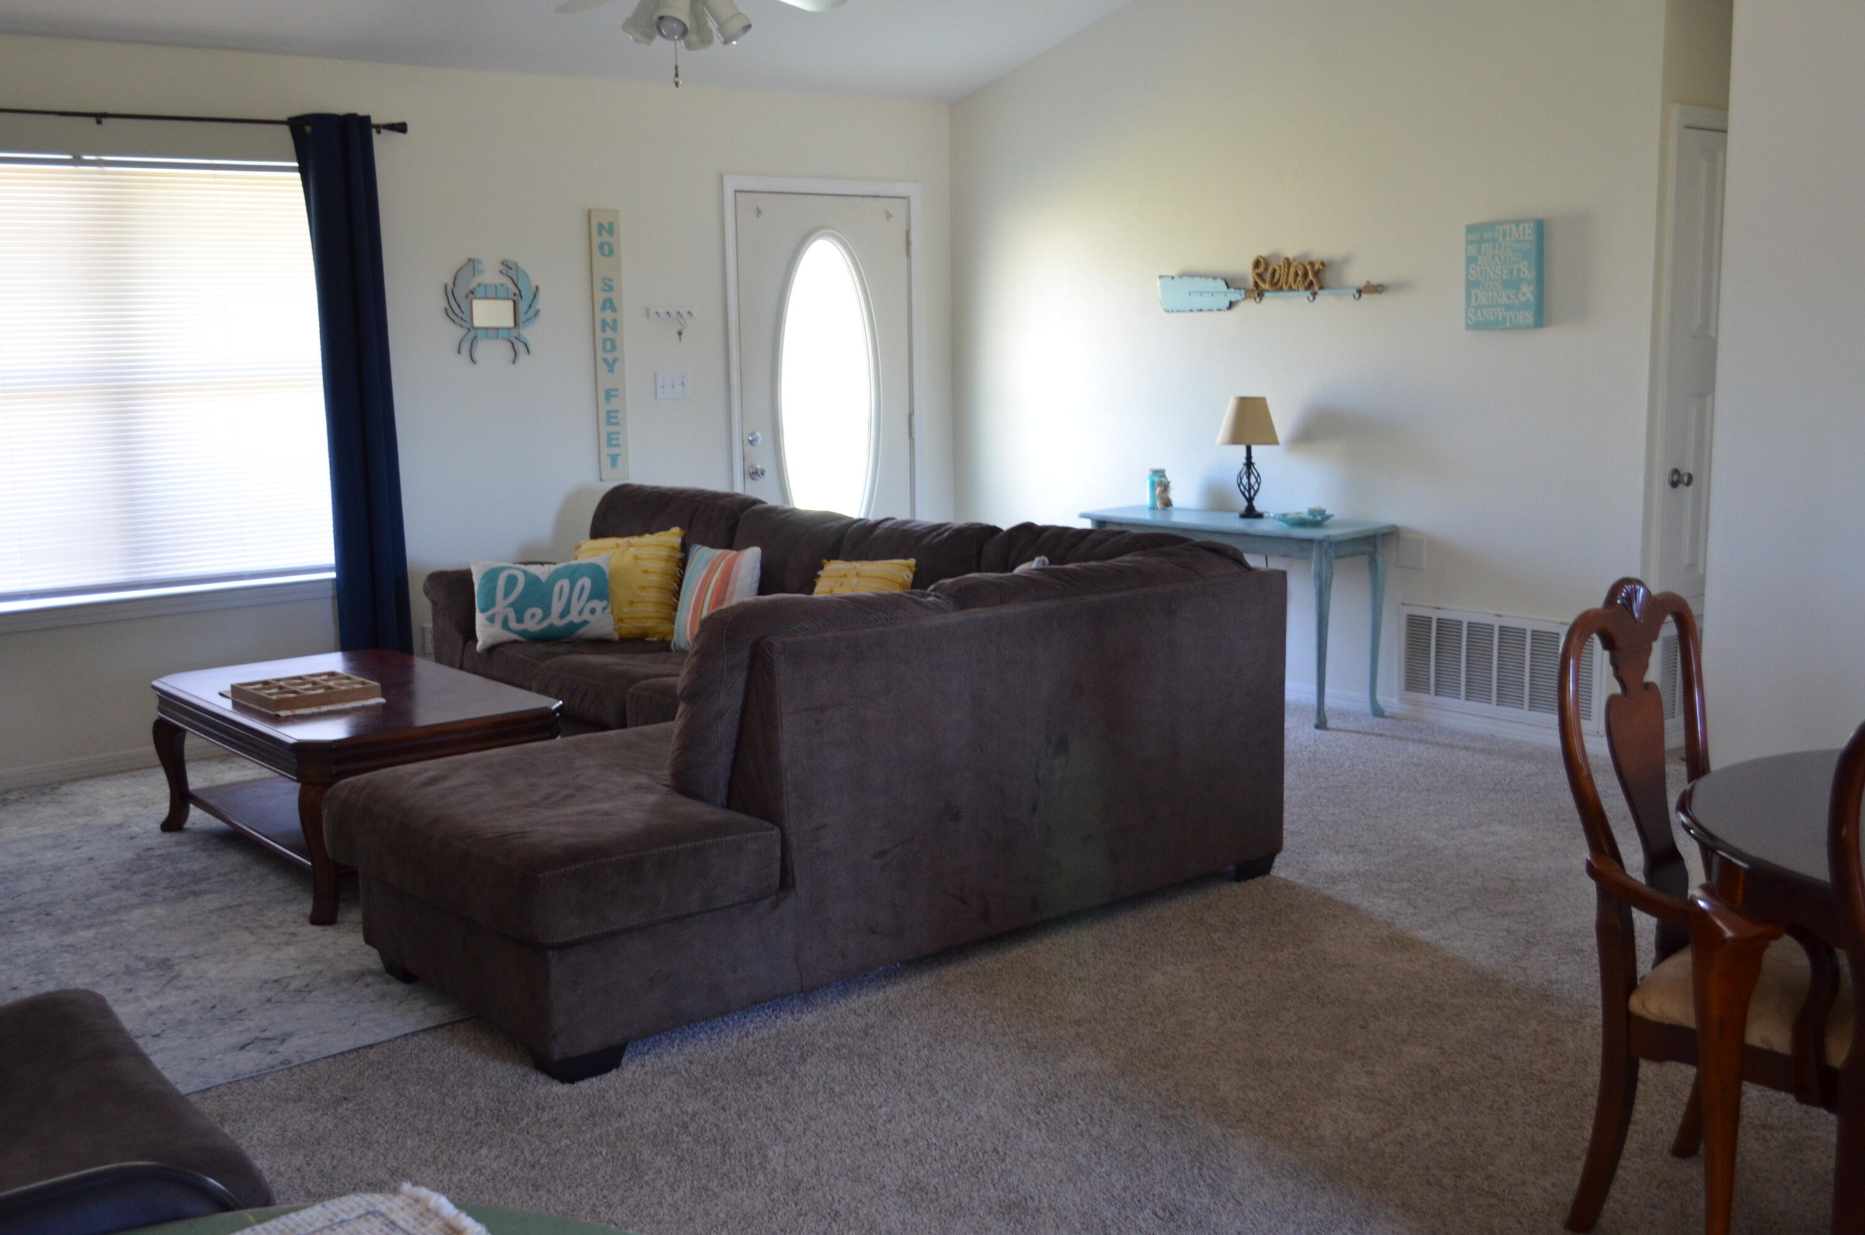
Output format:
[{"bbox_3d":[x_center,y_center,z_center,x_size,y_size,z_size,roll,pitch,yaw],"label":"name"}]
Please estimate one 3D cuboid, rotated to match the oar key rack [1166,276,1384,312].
[{"bbox_3d":[1.257,-1.233,7.050,0.050,0.142,1.110,-8,12,-39],"label":"oar key rack"}]

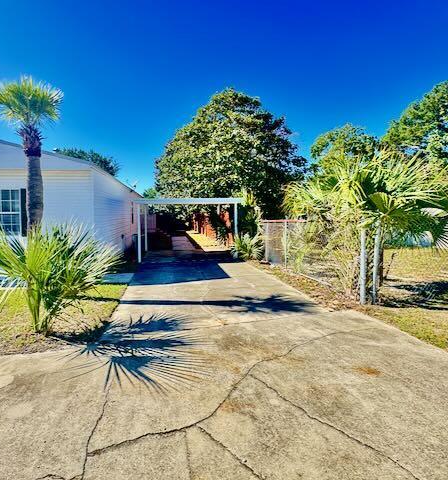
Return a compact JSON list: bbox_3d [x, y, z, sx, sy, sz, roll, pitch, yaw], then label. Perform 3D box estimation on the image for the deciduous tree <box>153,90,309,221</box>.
[{"bbox_3d":[0.323,-4.576,16.127,9.000,9.700,8.800,0,5,0],"label":"deciduous tree"}]

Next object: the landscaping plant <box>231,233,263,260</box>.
[{"bbox_3d":[0.888,0.266,10.211,1.170,1.030,1.100,0,5,0],"label":"landscaping plant"}]

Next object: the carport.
[{"bbox_3d":[-1.604,-0.491,11.430,4.050,2.340,3.400,-1,5,-11],"label":"carport"}]

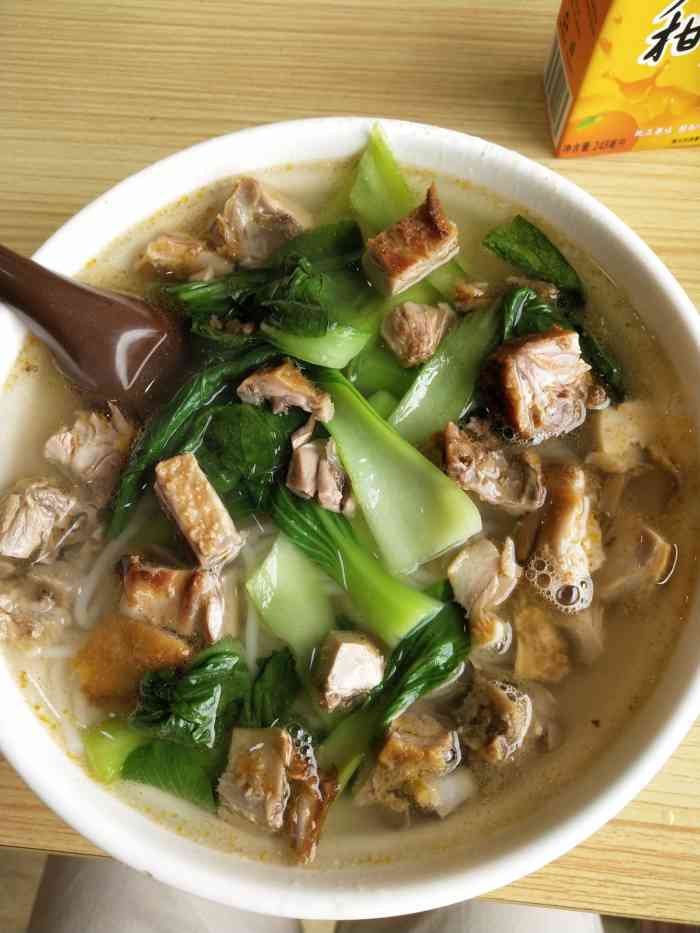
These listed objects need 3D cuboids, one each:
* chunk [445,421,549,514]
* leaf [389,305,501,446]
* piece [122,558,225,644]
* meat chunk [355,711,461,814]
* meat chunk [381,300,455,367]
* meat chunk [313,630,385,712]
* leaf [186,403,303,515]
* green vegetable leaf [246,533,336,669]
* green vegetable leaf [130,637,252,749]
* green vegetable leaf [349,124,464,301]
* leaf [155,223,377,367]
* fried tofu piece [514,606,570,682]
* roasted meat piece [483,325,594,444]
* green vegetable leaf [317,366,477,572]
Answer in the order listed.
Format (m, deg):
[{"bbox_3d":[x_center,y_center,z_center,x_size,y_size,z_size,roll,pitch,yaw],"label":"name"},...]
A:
[{"bbox_3d":[0.041,0.001,0.230,0.033,0.020,0.019,26,77,9],"label":"chunk"},{"bbox_3d":[0.028,-0.029,0.245,0.020,0.014,0.051,35,79,9],"label":"leaf"},{"bbox_3d":[-0.046,0.035,0.214,0.024,0.016,0.019,6,76,4],"label":"piece"},{"bbox_3d":[0.016,0.075,0.208,0.023,0.020,0.025,12,73,5],"label":"meat chunk"},{"bbox_3d":[0.020,-0.042,0.238,0.021,0.018,0.018,-33,76,-7],"label":"meat chunk"},{"bbox_3d":[0.000,0.054,0.213,0.017,0.018,0.021,12,73,5],"label":"meat chunk"},{"bbox_3d":[-0.029,-0.002,0.225,0.031,0.010,0.026,-13,76,-1],"label":"leaf"},{"bbox_3d":[-0.016,0.036,0.218,0.017,0.012,0.031,-23,76,-3],"label":"green vegetable leaf"},{"bbox_3d":[-0.041,0.057,0.217,0.028,0.018,0.028,18,76,7],"label":"green vegetable leaf"},{"bbox_3d":[0.013,-0.078,0.252,0.021,0.022,0.059,-26,75,-5],"label":"green vegetable leaf"},{"bbox_3d":[-0.023,-0.050,0.235,0.064,0.019,0.033,6,76,4],"label":"leaf"},{"bbox_3d":[0.054,0.051,0.230,0.014,0.014,0.020,-4,76,0],"label":"fried tofu piece"},{"bbox_3d":[0.056,-0.023,0.237,0.026,0.025,0.030,-7,76,0],"label":"roasted meat piece"},{"bbox_3d":[0.014,0.002,0.230,0.026,0.016,0.061,-30,77,-6],"label":"green vegetable leaf"}]

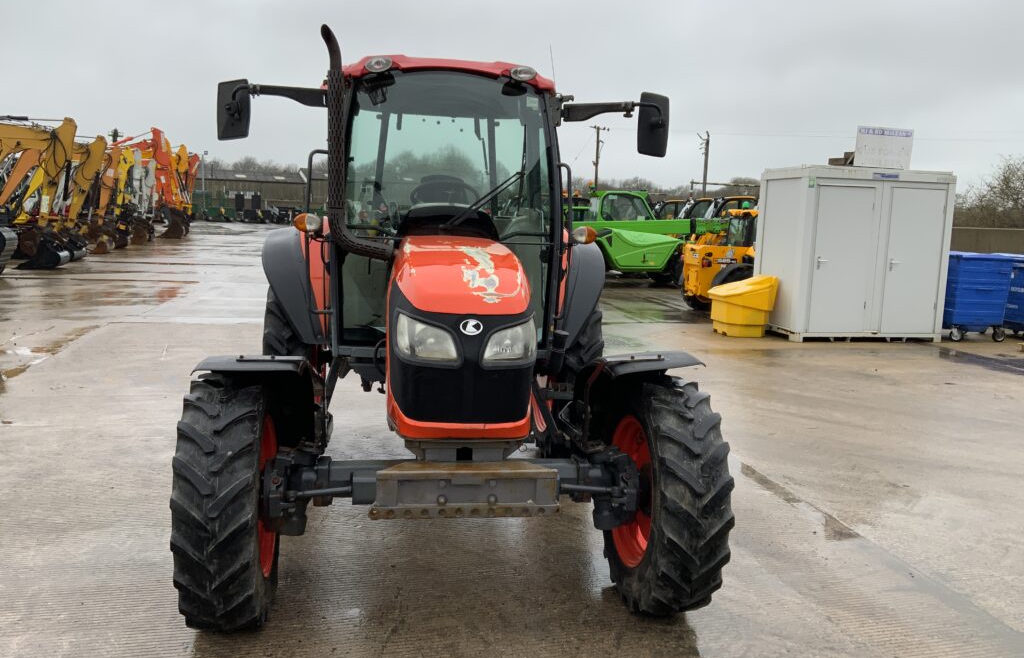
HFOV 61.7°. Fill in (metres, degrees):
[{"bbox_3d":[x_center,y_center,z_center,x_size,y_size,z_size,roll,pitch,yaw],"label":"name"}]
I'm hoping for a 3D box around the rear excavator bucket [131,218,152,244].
[{"bbox_3d":[-14.968,-3.982,34.622,0.850,1.100,0.950,0,8,-11],"label":"rear excavator bucket"}]

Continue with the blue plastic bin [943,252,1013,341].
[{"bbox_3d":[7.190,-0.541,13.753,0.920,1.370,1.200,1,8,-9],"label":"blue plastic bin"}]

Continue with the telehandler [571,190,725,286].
[{"bbox_3d":[3.280,-2.431,22.766,4.800,2.400,2.200,0,8,-12],"label":"telehandler"}]

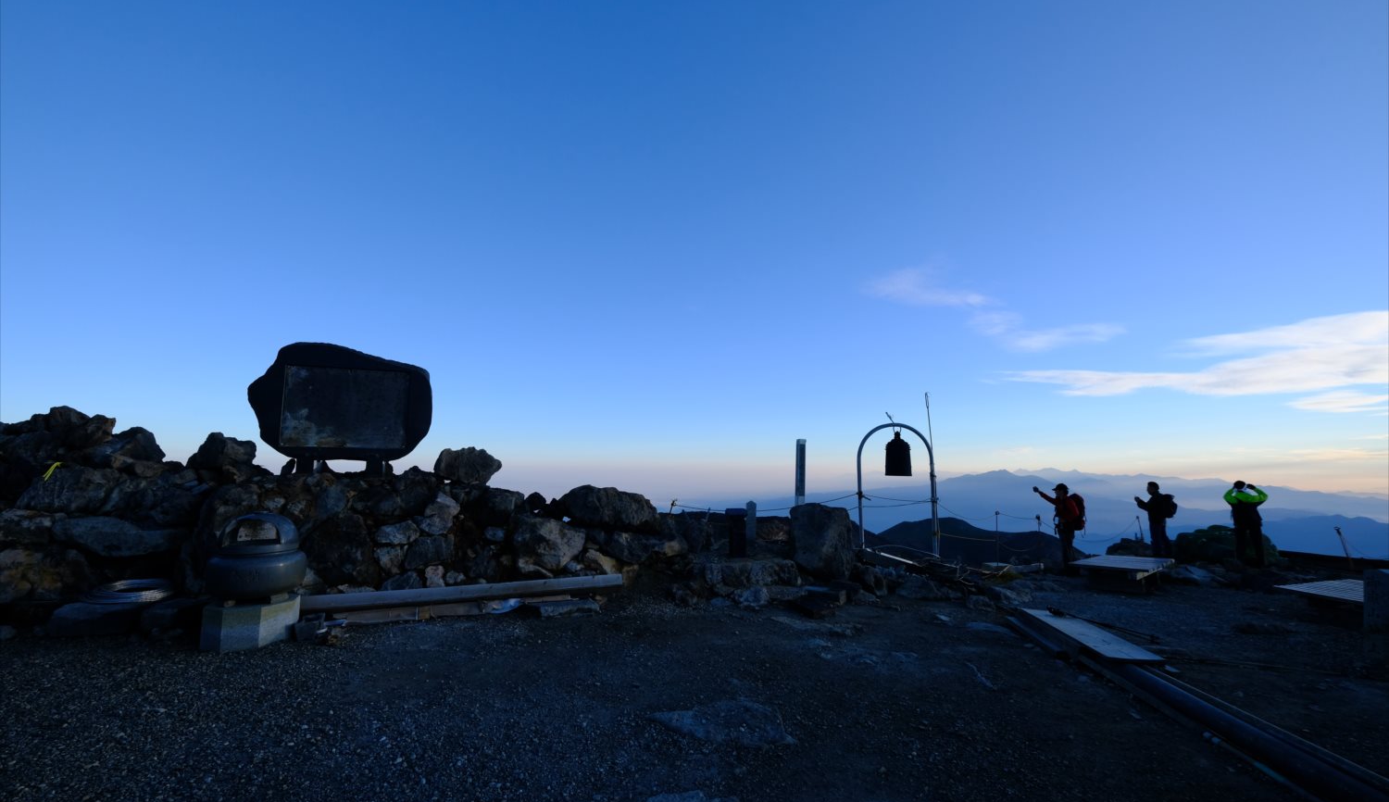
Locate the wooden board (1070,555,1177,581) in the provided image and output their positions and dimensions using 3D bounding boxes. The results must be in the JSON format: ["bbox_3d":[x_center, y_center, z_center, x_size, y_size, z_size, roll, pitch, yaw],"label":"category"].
[{"bbox_3d":[7.444,2.862,10.053,1.729,0.120,1.098,5,-8,-40],"label":"wooden board"}]

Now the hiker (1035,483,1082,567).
[{"bbox_3d":[6.868,2.403,10.950,0.800,1.700,0.550,-2,-7,21],"label":"hiker"}]

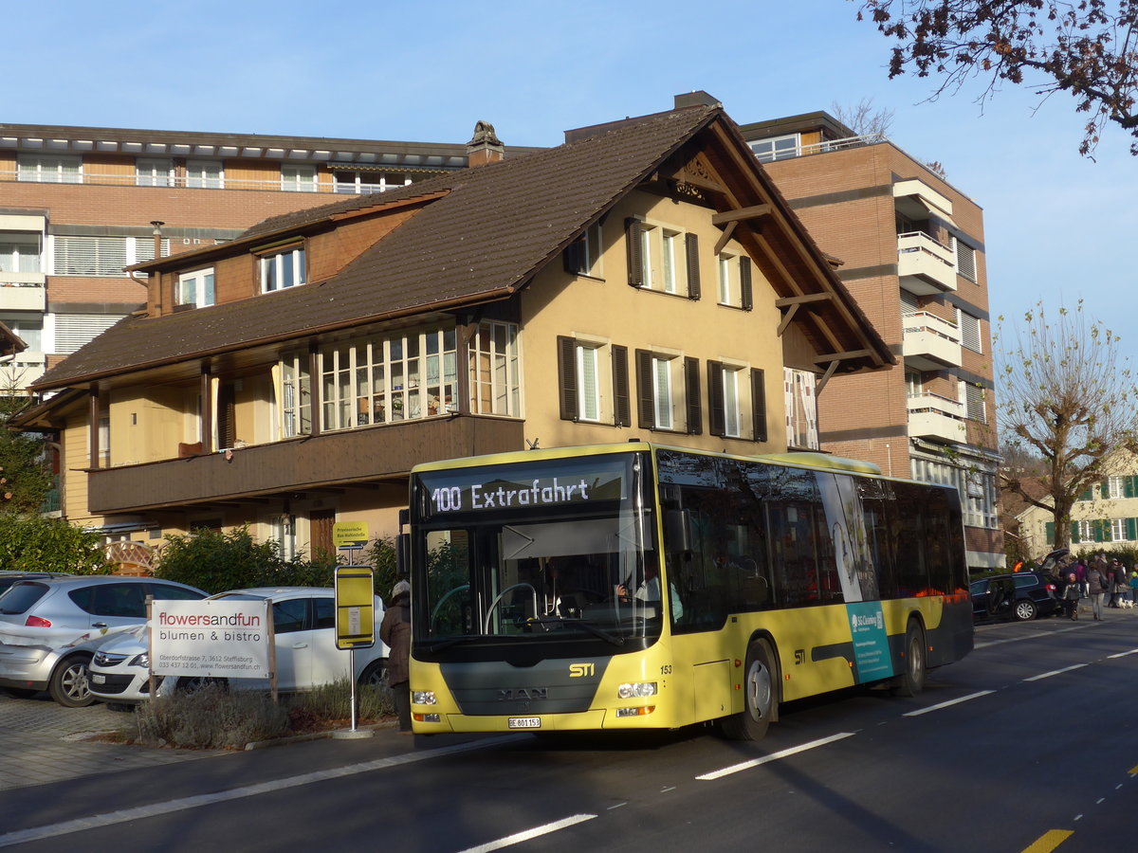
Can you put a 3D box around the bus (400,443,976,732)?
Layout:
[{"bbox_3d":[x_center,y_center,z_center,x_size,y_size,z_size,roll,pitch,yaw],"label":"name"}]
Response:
[{"bbox_3d":[2.089,1.848,20.726,2.520,2.920,11.980,-6,-6,25],"label":"bus"}]

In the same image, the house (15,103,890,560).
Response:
[{"bbox_3d":[-2.811,-0.316,36.851,14.886,9.568,11.960,-8,-9,39],"label":"house"}]

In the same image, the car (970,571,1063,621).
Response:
[{"bbox_3d":[13.439,5.598,58.145,4.770,1.510,1.820,-8,-8,21],"label":"car"}]

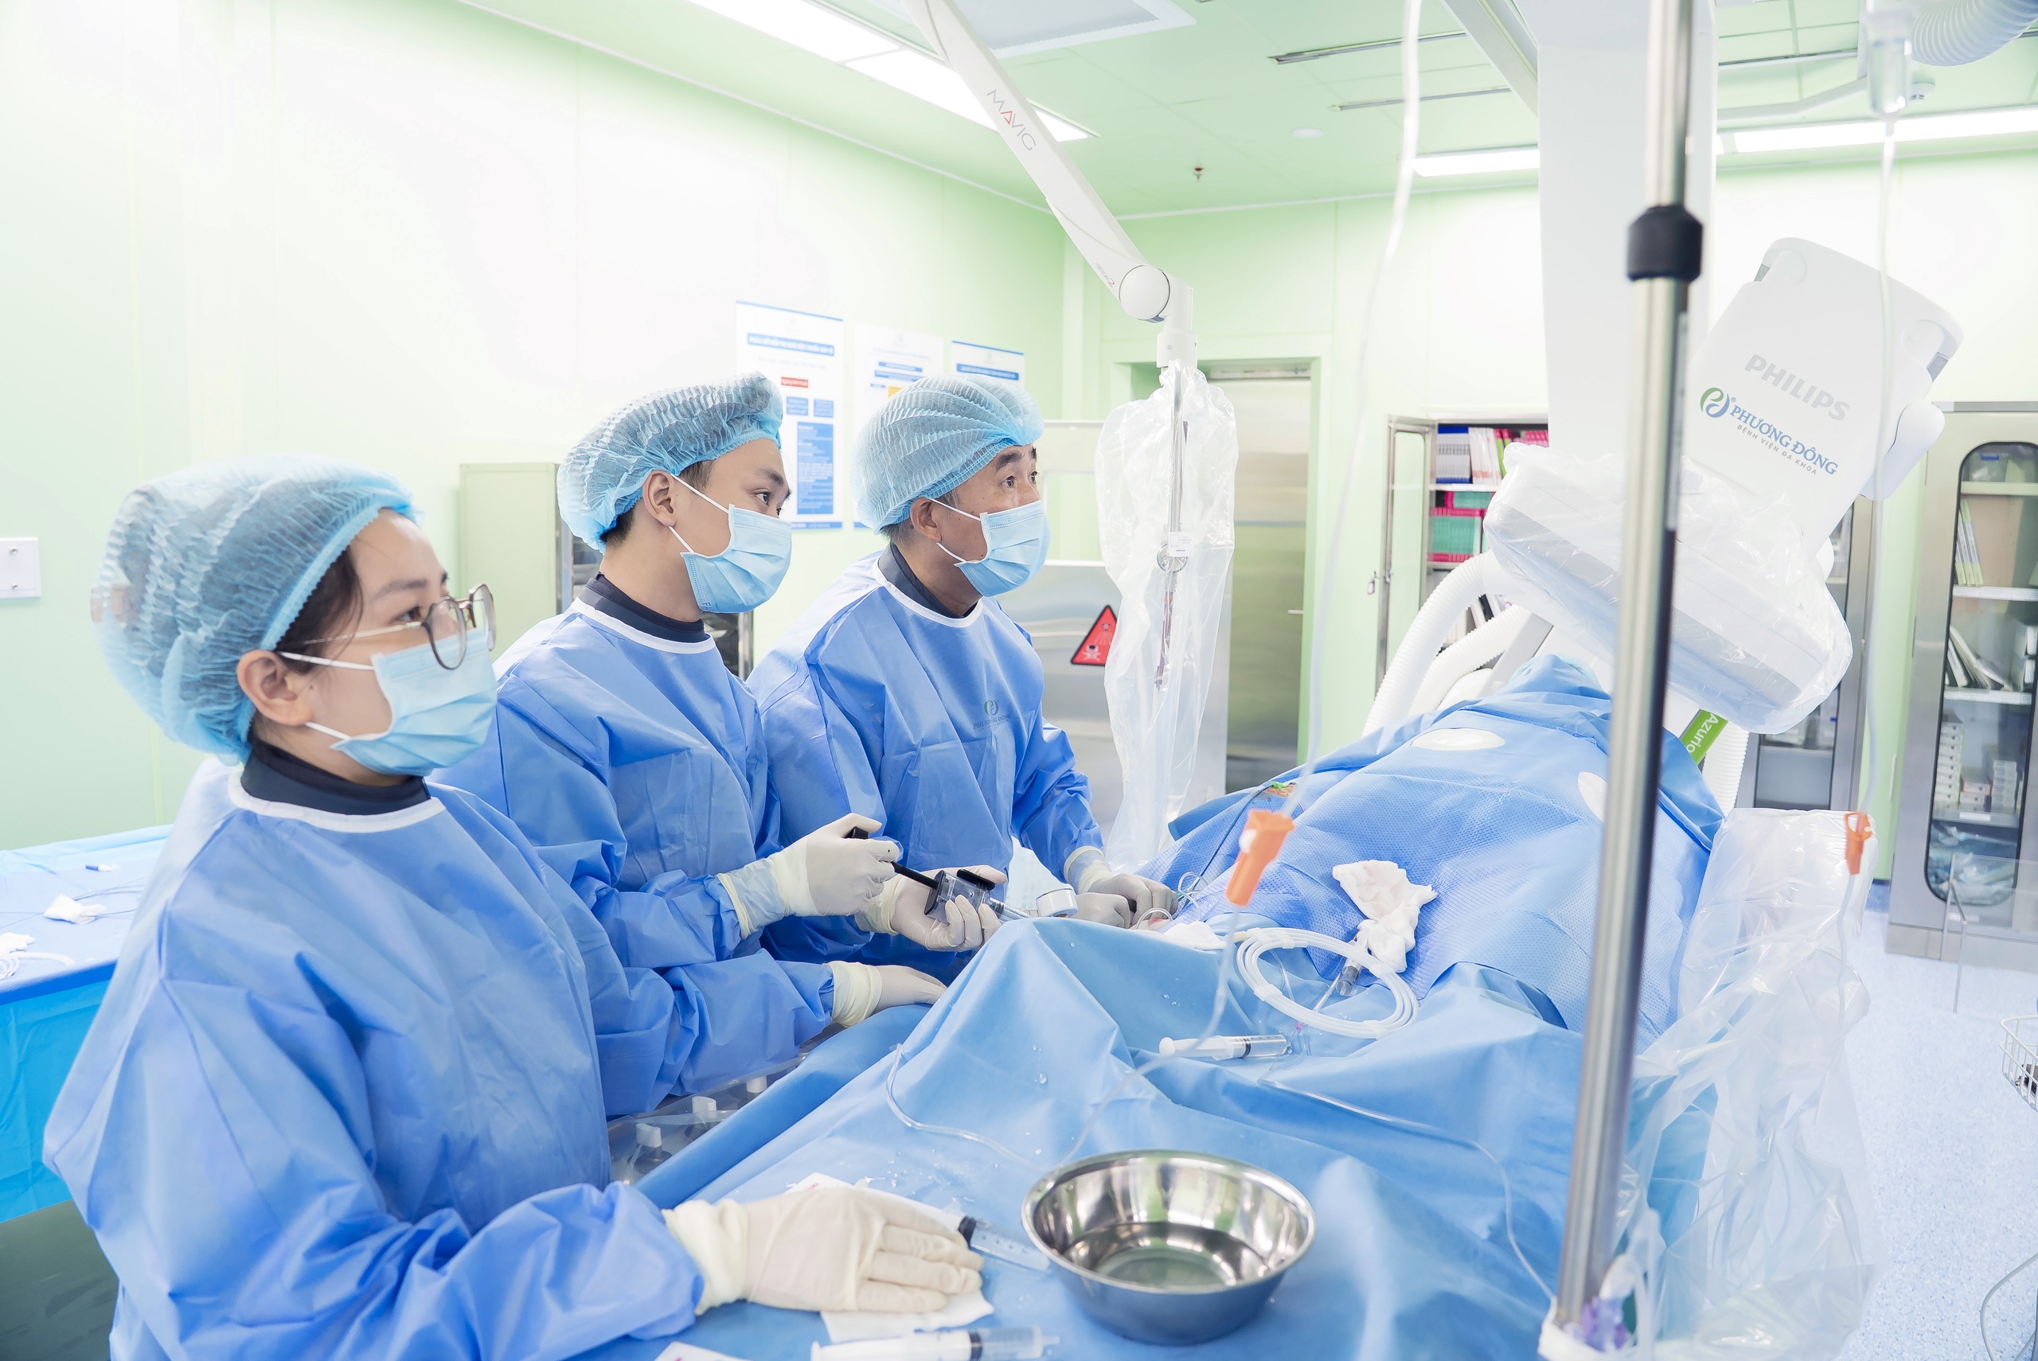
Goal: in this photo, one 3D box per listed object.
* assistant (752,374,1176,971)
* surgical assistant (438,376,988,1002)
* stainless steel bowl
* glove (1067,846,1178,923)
[{"bbox_3d":[-0.045,0.475,1.860,0.540,1.730,0.530,5,9,33],"label":"assistant"},{"bbox_3d":[-0.335,0.530,1.590,0.540,1.720,0.530,5,9,30],"label":"surgical assistant"},{"bbox_3d":[0.103,0.397,0.935,0.198,0.064,0.198,0,7,0],"label":"stainless steel bowl"},{"bbox_3d":[0.132,0.262,1.730,0.155,0.085,0.100,22,17,25],"label":"glove"}]

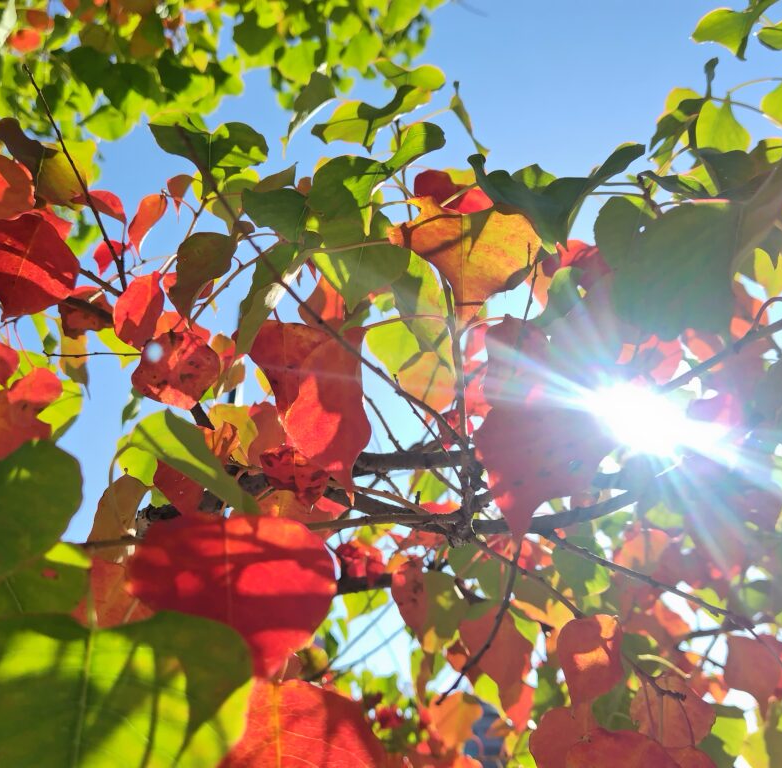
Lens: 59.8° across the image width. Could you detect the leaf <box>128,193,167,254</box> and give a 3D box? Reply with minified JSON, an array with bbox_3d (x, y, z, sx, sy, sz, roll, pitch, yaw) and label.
[{"bbox_3d":[-0.181,-0.119,0.507,0.025,0.047,0.022,28,-13,-23],"label":"leaf"}]

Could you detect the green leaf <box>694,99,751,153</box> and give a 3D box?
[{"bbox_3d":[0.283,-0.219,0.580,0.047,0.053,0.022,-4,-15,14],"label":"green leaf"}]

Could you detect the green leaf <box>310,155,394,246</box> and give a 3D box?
[{"bbox_3d":[-0.026,-0.119,0.445,0.055,0.058,0.022,0,-5,-3],"label":"green leaf"}]

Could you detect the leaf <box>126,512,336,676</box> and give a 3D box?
[{"bbox_3d":[-0.059,0.078,0.251,0.076,0.058,0.018,-3,-31,-14],"label":"leaf"}]

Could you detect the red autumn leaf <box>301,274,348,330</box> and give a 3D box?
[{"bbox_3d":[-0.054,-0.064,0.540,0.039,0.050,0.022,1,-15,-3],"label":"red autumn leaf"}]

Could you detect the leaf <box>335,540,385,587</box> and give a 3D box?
[{"bbox_3d":[-0.027,0.158,0.591,0.047,0.041,0.025,0,-23,-3],"label":"leaf"}]

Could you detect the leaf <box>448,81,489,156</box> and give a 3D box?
[{"bbox_3d":[0.058,-0.197,0.505,0.015,0.054,0.030,-27,1,16],"label":"leaf"}]

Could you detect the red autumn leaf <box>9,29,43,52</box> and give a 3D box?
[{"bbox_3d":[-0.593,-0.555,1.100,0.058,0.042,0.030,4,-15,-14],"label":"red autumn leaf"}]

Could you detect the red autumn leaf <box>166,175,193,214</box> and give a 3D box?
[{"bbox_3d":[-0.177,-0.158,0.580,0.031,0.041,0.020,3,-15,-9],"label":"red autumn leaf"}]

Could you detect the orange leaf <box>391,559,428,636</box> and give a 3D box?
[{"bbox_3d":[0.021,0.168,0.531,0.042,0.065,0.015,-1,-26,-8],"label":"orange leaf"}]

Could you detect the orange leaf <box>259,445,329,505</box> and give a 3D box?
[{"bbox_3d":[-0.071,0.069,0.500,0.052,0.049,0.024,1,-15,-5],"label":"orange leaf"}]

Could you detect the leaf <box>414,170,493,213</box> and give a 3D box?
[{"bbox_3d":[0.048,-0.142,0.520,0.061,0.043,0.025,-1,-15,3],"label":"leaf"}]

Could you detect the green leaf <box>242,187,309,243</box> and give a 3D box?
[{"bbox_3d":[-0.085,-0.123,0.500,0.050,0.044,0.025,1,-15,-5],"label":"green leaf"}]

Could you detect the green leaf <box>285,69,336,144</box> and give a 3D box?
[{"bbox_3d":[-0.059,-0.199,0.491,0.027,0.057,0.025,27,1,-16],"label":"green leaf"}]

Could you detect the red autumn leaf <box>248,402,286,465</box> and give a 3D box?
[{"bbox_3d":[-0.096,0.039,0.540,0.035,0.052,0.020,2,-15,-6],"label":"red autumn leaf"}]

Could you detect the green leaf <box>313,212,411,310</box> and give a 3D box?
[{"bbox_3d":[-0.020,-0.083,0.451,0.065,0.069,0.018,3,-10,-3],"label":"green leaf"}]

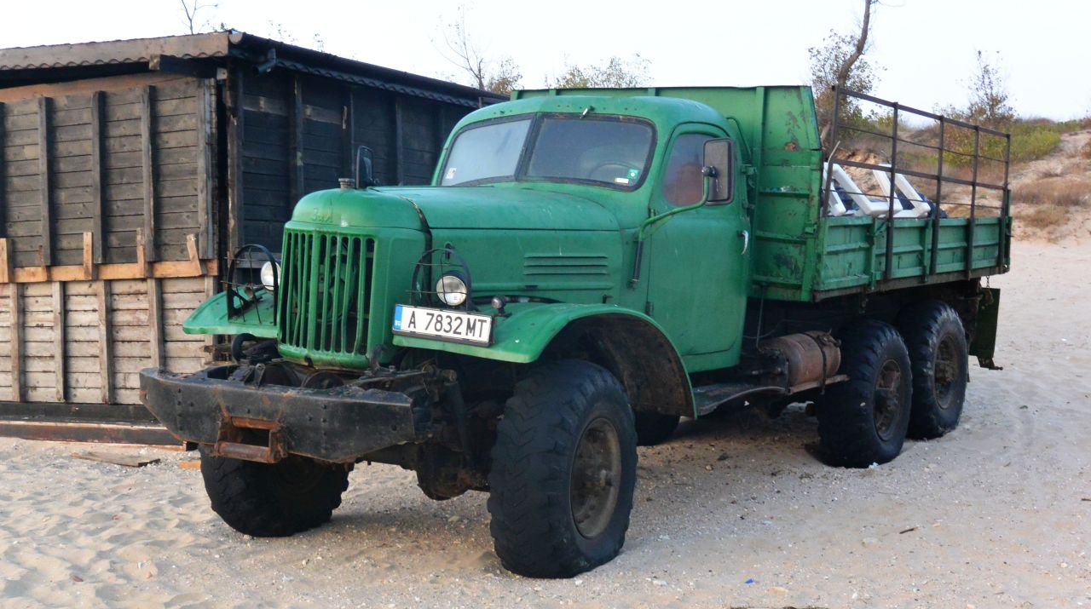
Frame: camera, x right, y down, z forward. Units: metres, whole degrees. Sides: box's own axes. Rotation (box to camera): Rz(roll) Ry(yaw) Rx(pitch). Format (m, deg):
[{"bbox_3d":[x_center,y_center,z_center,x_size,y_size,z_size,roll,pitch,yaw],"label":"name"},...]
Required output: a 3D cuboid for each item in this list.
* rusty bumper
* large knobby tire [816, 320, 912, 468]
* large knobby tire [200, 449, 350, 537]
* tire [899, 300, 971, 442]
[{"bbox_3d":[-1.156,0.482,6.124,1.633,0.272,0.242,5,6,34],"label":"rusty bumper"},{"bbox_3d":[2.165,0.595,9.600,0.340,0.980,1.020,5,6,34],"label":"large knobby tire"},{"bbox_3d":[-1.378,0.624,7.413,0.323,1.008,1.038,4,5,26],"label":"large knobby tire"},{"bbox_3d":[2.830,0.470,10.500,0.330,0.980,1.020,5,6,34],"label":"tire"}]

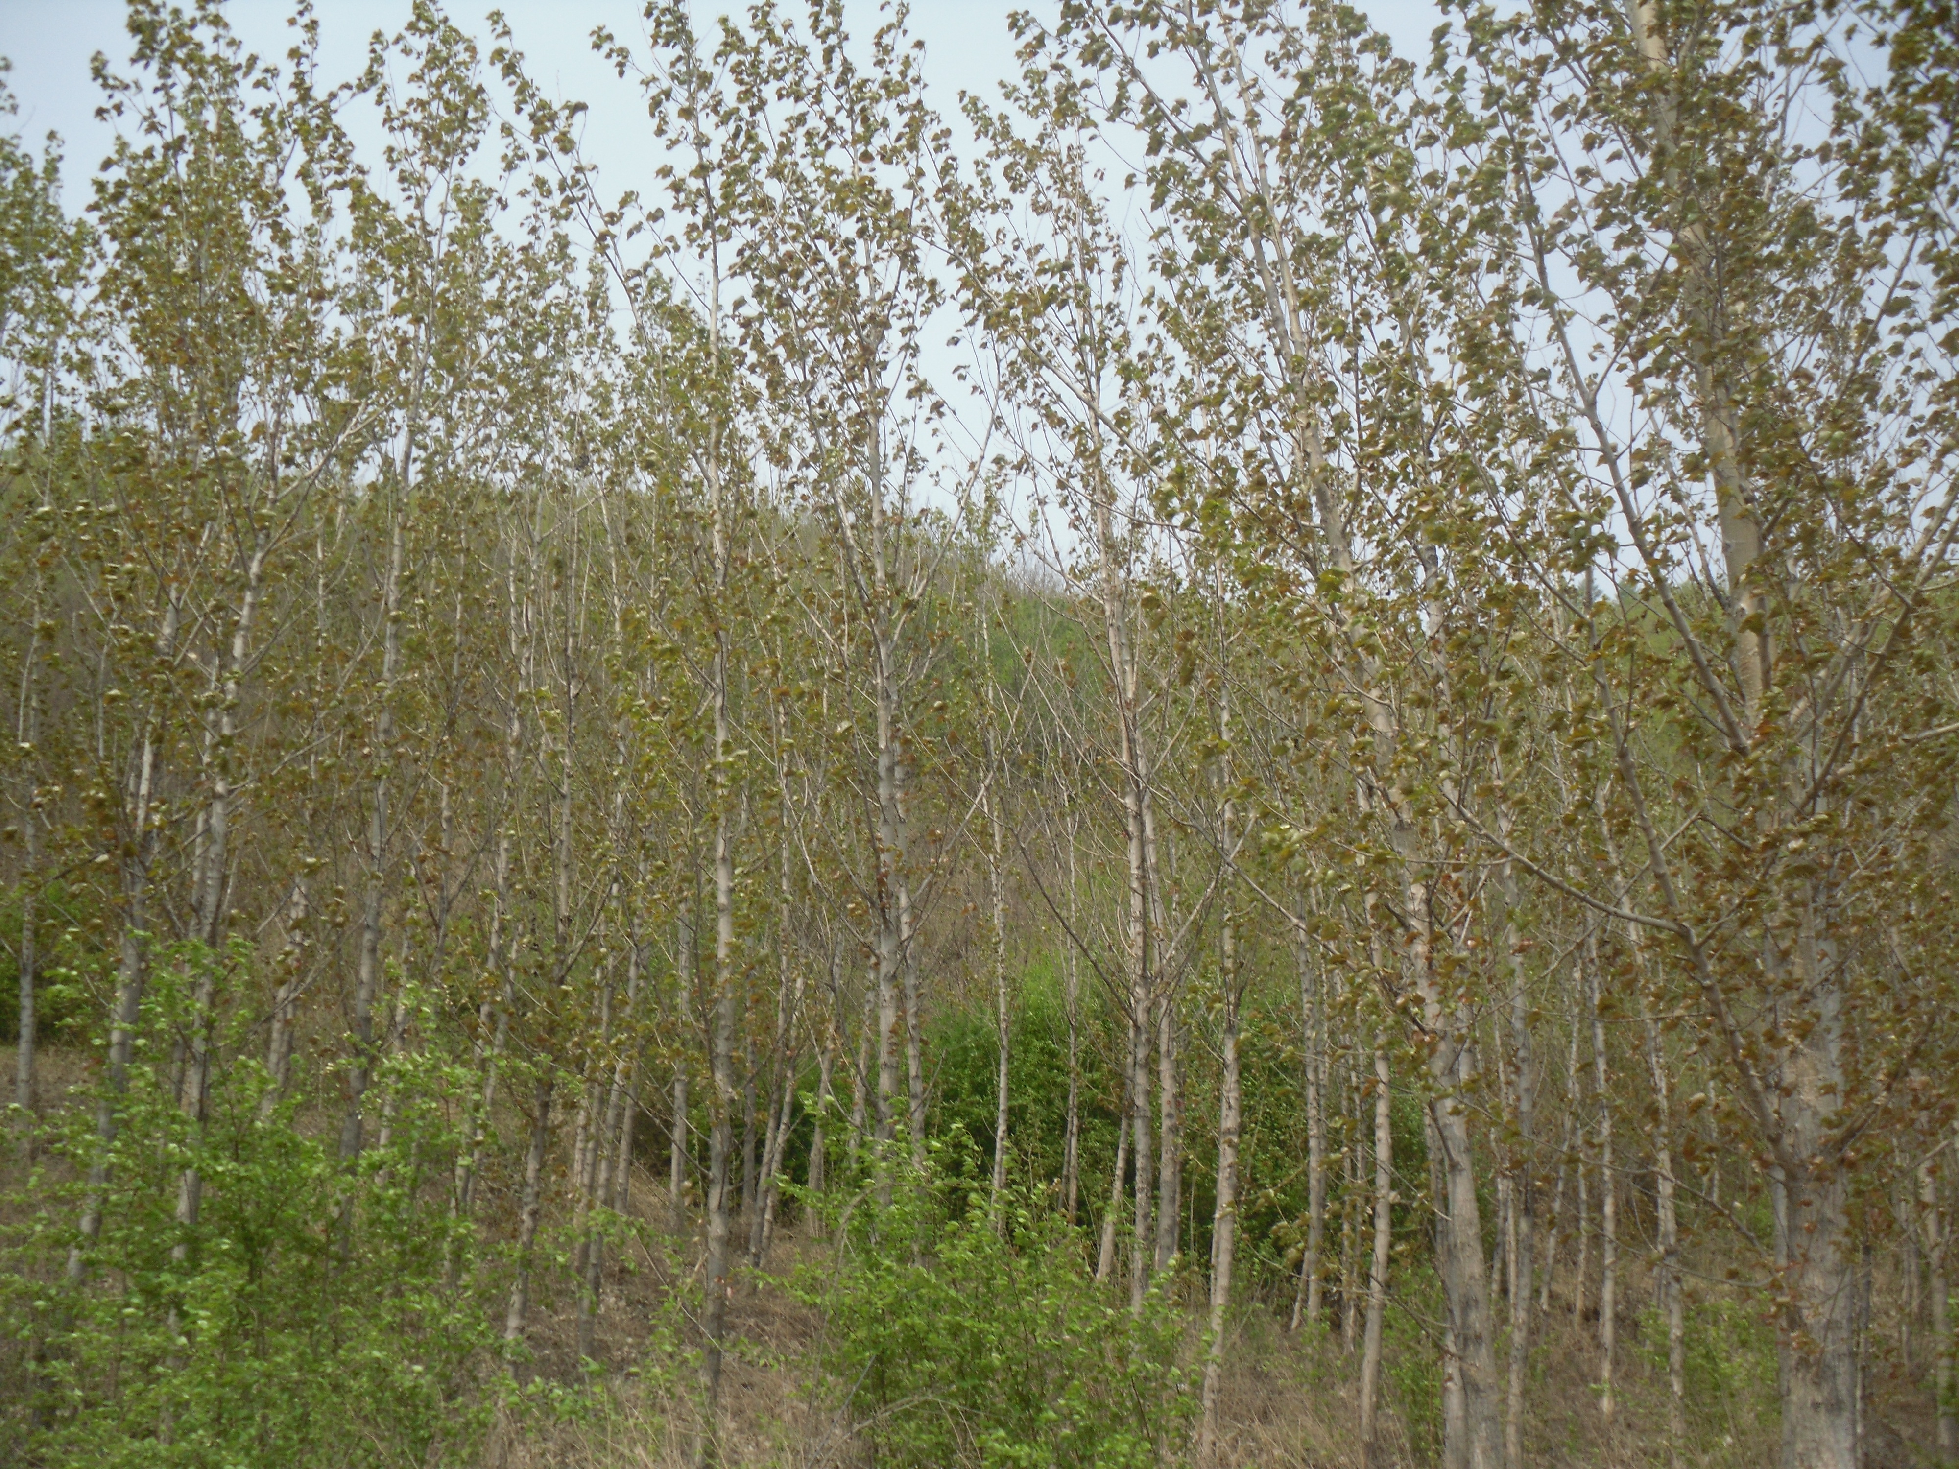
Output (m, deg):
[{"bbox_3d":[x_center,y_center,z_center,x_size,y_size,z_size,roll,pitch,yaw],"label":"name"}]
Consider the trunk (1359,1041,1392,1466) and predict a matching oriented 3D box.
[{"bbox_3d":[2.248,2.922,11.231,0.104,2.327,0.104,2,-12,12],"label":"trunk"}]

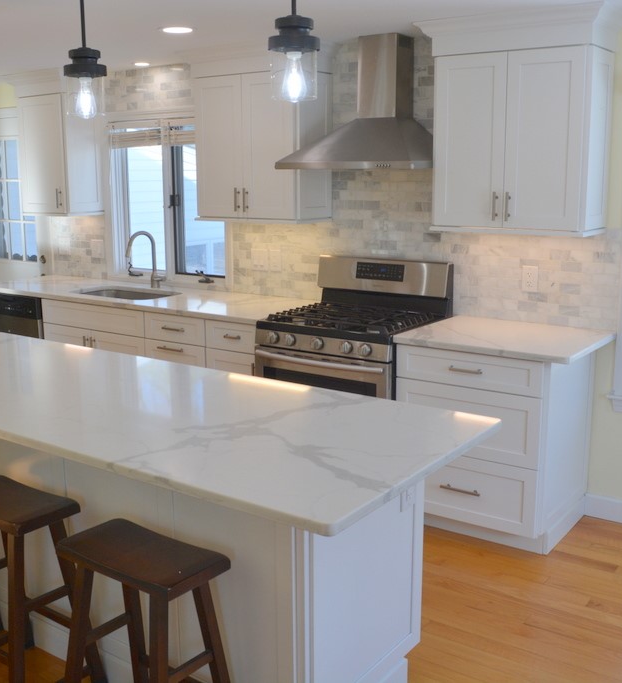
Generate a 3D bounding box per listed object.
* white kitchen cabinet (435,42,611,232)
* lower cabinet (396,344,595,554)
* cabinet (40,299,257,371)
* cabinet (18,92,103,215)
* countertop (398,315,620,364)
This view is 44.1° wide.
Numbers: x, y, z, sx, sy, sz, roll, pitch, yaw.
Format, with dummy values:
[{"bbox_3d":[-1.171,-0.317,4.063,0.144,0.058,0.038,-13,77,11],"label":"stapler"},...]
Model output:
[{"bbox_3d":[0.934,-0.885,3.465,0.709,0.780,0.330,8,14,34],"label":"white kitchen cabinet"},{"bbox_3d":[0.873,0.420,3.615,0.702,0.877,0.610,8,14,34],"label":"lower cabinet"},{"bbox_3d":[-0.816,0.191,4.750,1.798,0.877,0.620,8,14,34],"label":"cabinet"},{"bbox_3d":[-1.711,-1.256,5.249,0.441,0.760,0.330,8,14,34],"label":"cabinet"},{"bbox_3d":[0.879,-0.018,3.489,0.776,0.033,0.655,8,14,34],"label":"countertop"}]

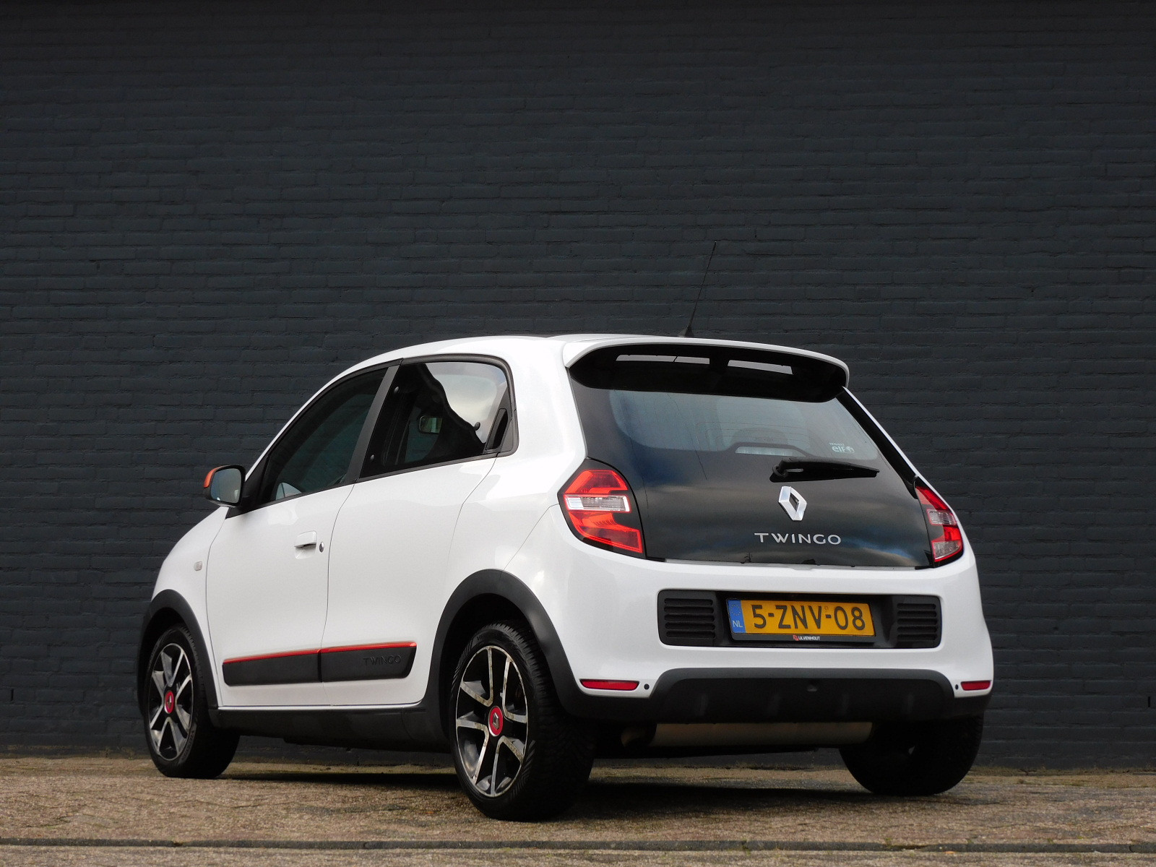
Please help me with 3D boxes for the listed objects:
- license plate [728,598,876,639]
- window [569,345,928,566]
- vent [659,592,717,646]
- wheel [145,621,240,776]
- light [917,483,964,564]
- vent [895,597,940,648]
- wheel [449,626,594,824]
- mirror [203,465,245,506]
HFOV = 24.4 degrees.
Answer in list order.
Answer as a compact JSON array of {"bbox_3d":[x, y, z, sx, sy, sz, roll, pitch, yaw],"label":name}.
[{"bbox_3d":[0.670,0.557,7.994,0.525,0.118,0.020,3,-23,-31],"label":"license plate"},{"bbox_3d":[0.559,0.067,8.231,1.160,0.740,0.150,3,-41,-31],"label":"window"},{"bbox_3d":[0.315,0.538,7.774,0.190,0.158,0.040,3,-9,-26],"label":"vent"},{"bbox_3d":[-1.456,1.013,10.109,0.180,0.590,0.590,3,-5,-31],"label":"wheel"},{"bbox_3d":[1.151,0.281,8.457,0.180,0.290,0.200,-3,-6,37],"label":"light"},{"bbox_3d":[1.033,0.581,8.200,0.190,0.158,0.040,4,-10,-36],"label":"vent"},{"bbox_3d":[-0.172,0.856,7.979,0.195,0.590,0.590,3,-5,-31],"label":"wheel"},{"bbox_3d":[-1.284,0.194,9.657,0.170,0.142,0.100,3,-5,-31],"label":"mirror"}]

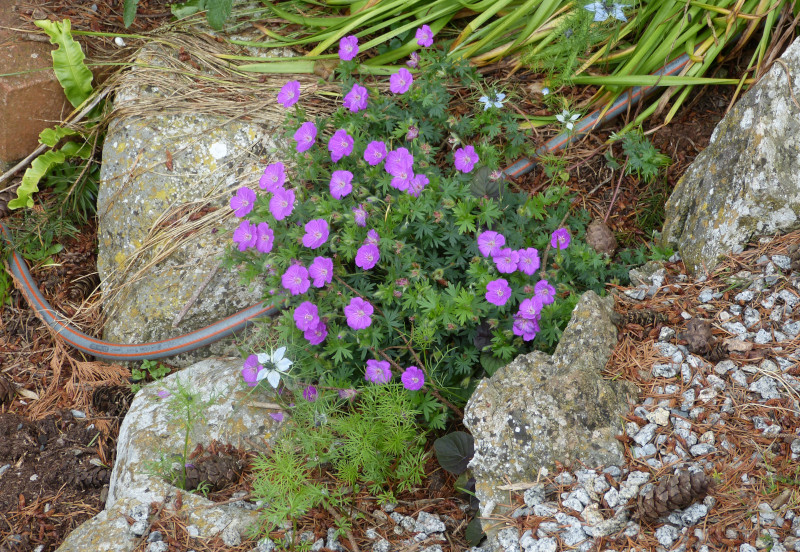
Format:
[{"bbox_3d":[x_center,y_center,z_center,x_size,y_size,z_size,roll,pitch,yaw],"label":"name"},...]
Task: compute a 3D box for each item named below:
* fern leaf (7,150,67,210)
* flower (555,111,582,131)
[{"bbox_3d":[-0.421,-0.111,2.920,0.092,0.020,0.030,-44,44,-17],"label":"fern leaf"},{"bbox_3d":[0.189,-0.173,2.810,0.030,0.014,0.030,0,45,0],"label":"flower"}]

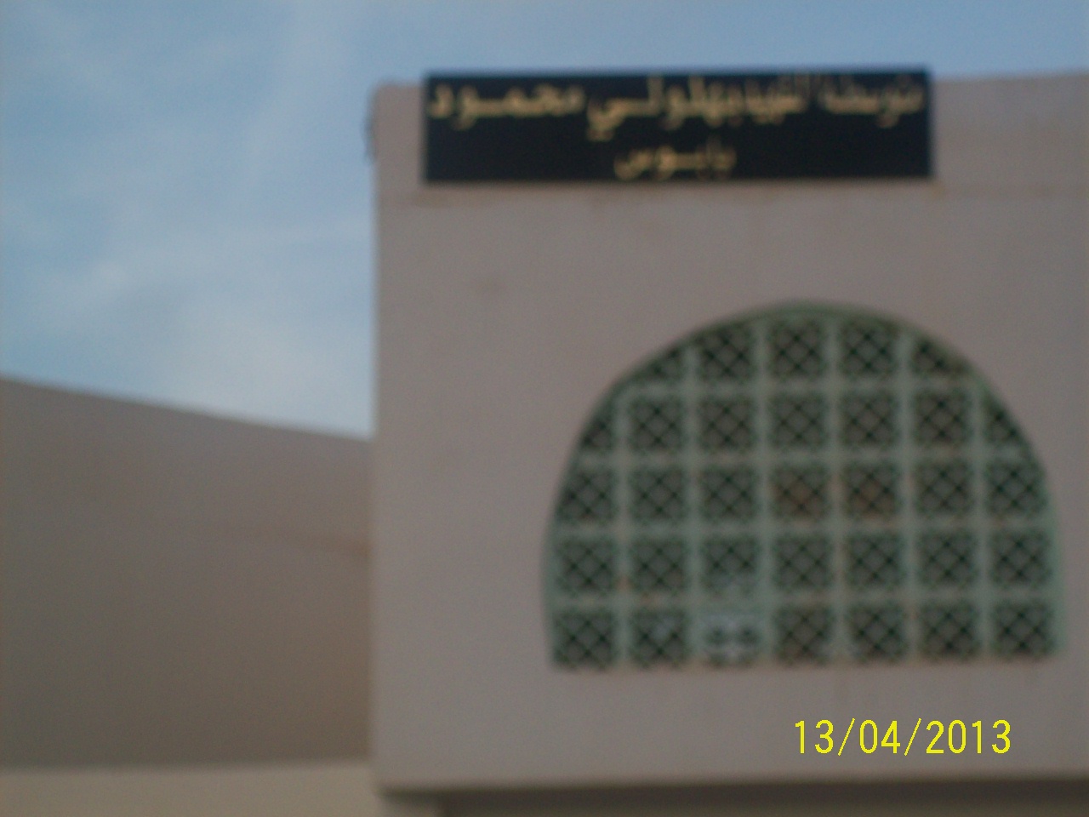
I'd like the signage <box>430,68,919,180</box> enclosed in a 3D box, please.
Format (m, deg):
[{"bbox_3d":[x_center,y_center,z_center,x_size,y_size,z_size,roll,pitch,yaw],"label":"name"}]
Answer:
[{"bbox_3d":[0.537,-1.144,13.870,2.054,0.460,0.050,-1,-12,3],"label":"signage"}]

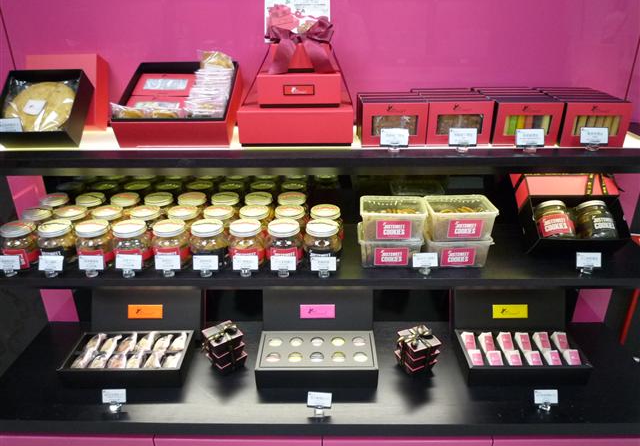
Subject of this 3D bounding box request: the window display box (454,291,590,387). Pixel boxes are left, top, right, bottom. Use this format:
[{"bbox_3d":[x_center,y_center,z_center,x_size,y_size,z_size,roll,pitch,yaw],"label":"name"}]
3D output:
[{"bbox_3d":[0.606,0.315,1.408,0.348,0.232,0.255,0,23,1],"label":"window display box"}]

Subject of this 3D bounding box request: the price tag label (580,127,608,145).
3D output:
[{"bbox_3d":[0.534,-0.168,0.898,0.054,0.034,0.006,0,6,0],"label":"price tag label"}]

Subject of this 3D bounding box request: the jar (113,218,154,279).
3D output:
[{"bbox_3d":[-0.498,0.054,1.224,0.097,0.104,0.097,0,23,0],"label":"jar"}]

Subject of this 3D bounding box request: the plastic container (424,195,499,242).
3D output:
[{"bbox_3d":[0.360,-0.011,1.202,0.166,0.082,0.124,0,23,0],"label":"plastic container"}]

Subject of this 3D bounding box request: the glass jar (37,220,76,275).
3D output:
[{"bbox_3d":[-0.686,0.056,1.220,0.097,0.105,0.097,0,24,0],"label":"glass jar"}]

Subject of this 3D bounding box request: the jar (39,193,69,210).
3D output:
[{"bbox_3d":[-0.796,-0.026,1.413,0.097,0.104,0.097,0,23,0],"label":"jar"}]

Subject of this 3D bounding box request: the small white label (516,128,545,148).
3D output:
[{"bbox_3d":[0.409,-0.166,0.898,0.054,0.034,0.006,0,6,0],"label":"small white label"}]

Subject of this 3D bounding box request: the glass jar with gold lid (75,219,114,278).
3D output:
[{"bbox_3d":[-0.591,0.056,1.222,0.097,0.104,0.097,0,23,0],"label":"glass jar with gold lid"}]

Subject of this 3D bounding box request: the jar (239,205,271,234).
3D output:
[{"bbox_3d":[-0.183,0.014,1.314,0.097,0.104,0.097,0,23,0],"label":"jar"}]

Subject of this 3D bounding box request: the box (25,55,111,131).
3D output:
[{"bbox_3d":[-0.669,-0.342,1.226,0.184,0.184,0.062,0,-2,0],"label":"box"}]

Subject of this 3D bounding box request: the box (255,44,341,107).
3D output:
[{"bbox_3d":[-0.049,-0.373,1.156,0.195,0.142,0.165,0,24,0],"label":"box"}]

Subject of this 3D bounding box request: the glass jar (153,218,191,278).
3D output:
[{"bbox_3d":[-0.390,0.056,1.220,0.097,0.105,0.097,0,24,0],"label":"glass jar"}]

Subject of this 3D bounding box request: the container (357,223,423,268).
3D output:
[{"bbox_3d":[0.161,0.046,1.068,0.141,0.068,0.115,1,24,1],"label":"container"}]

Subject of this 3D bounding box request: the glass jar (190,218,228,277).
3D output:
[{"bbox_3d":[-0.292,0.056,1.220,0.097,0.105,0.097,0,24,0],"label":"glass jar"}]

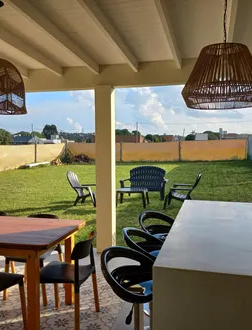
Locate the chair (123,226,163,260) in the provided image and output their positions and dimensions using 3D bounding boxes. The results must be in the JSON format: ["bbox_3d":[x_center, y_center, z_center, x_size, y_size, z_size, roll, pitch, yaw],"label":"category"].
[{"bbox_3d":[0.211,0.954,2.391,0.430,0.900,0.450,1,4,15],"label":"chair"}]

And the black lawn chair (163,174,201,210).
[{"bbox_3d":[1.455,0.640,8.100,0.860,0.910,0.740,0,4,11],"label":"black lawn chair"}]

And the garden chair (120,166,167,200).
[{"bbox_3d":[0.575,0.563,9.200,1.300,0.940,0.800,0,4,7],"label":"garden chair"}]

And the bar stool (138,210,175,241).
[{"bbox_3d":[0.341,0.924,2.868,0.430,0.900,0.450,1,4,15],"label":"bar stool"}]

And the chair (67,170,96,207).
[{"bbox_3d":[-1.080,0.622,8.650,0.840,0.910,0.740,1,4,22],"label":"chair"}]

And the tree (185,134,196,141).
[{"bbox_3d":[15.707,-5.186,75.124,3.800,4.030,3.800,0,4,12],"label":"tree"}]

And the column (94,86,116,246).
[{"bbox_3d":[-0.285,0.084,4.605,0.246,2.372,0.230,1,4,15],"label":"column"}]

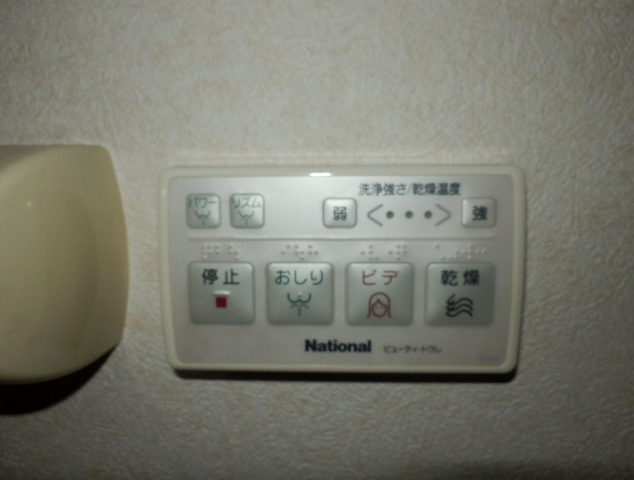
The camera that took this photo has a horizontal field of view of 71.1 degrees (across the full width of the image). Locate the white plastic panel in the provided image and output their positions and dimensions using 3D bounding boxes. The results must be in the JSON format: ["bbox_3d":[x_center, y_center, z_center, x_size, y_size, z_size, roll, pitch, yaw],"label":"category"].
[{"bbox_3d":[0.010,0.012,0.186,0.144,0.084,0.020,0,6,2],"label":"white plastic panel"}]

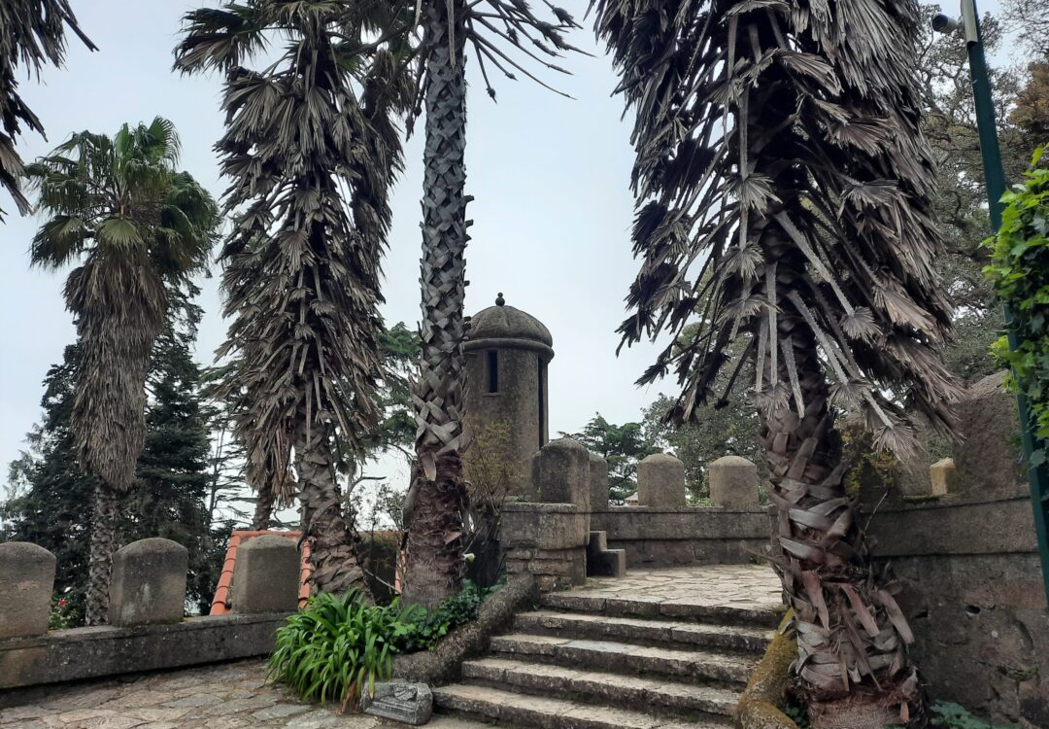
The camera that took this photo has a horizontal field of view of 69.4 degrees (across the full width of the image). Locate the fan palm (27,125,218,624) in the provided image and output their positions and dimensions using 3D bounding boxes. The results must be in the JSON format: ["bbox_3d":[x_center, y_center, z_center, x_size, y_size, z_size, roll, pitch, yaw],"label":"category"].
[{"bbox_3d":[-7.250,0.099,13.228,3.400,9.400,3.400,6,-13,-29],"label":"fan palm"}]

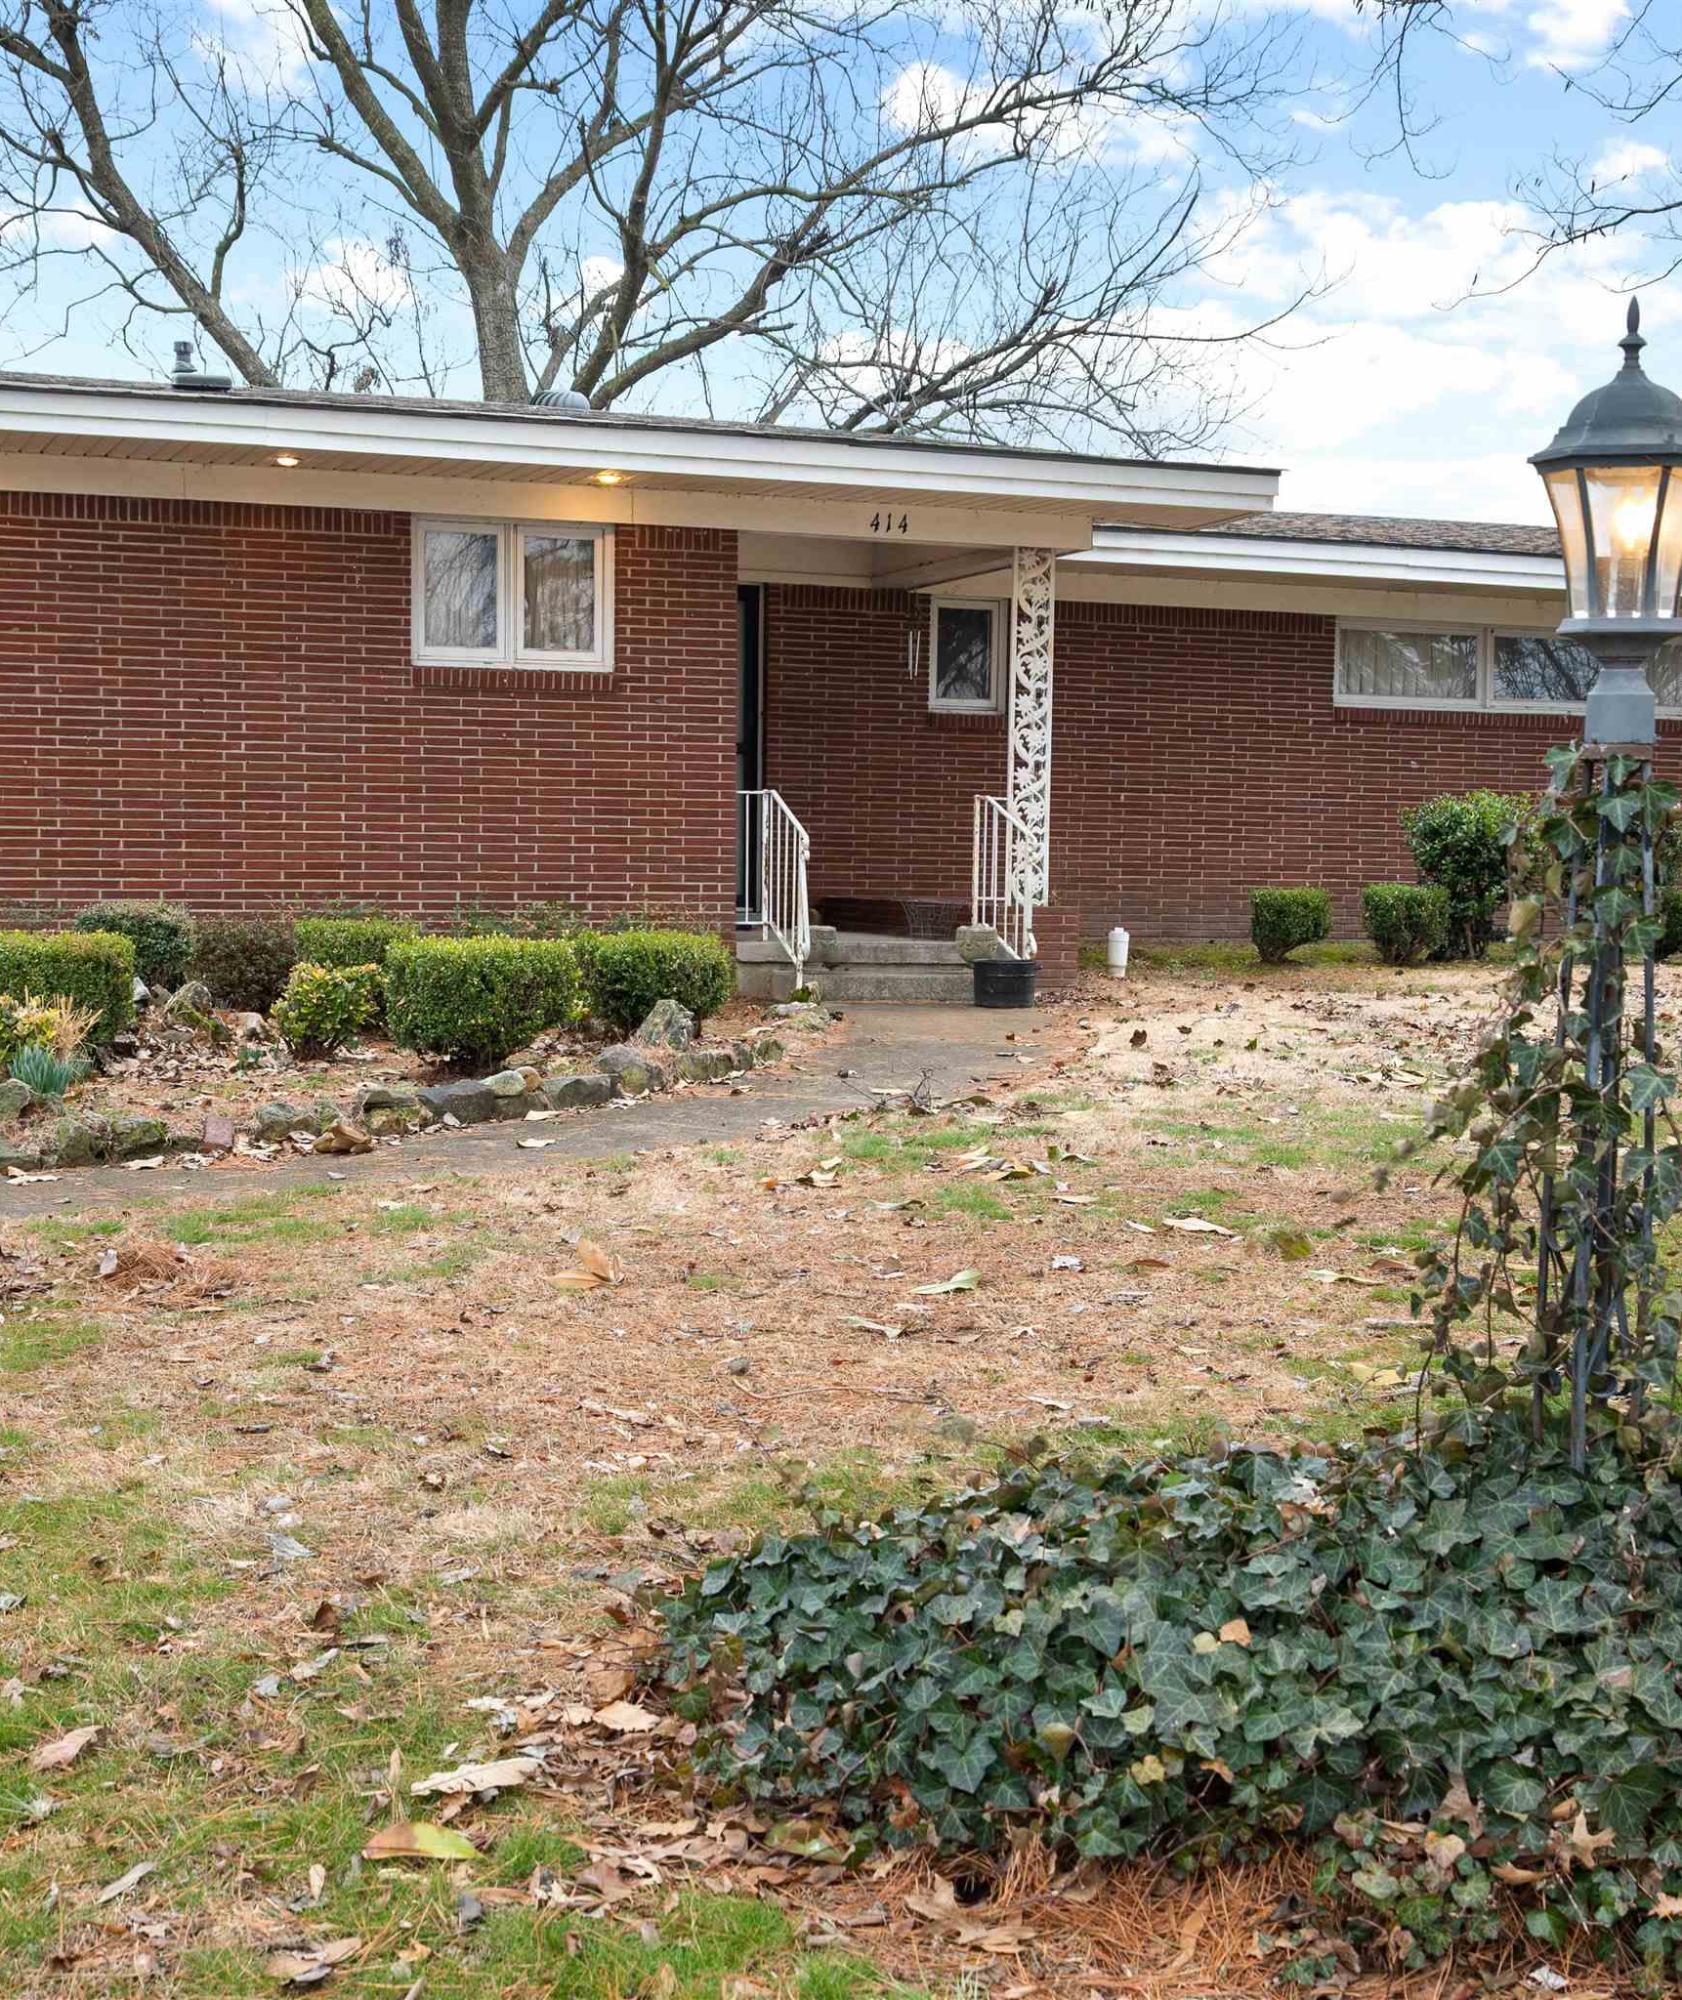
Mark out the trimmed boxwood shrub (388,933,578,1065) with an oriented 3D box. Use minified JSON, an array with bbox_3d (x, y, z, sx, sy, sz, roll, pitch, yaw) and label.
[{"bbox_3d":[-1.434,0.009,11.700,0.740,0.510,0.700,0,4,-21],"label":"trimmed boxwood shrub"}]

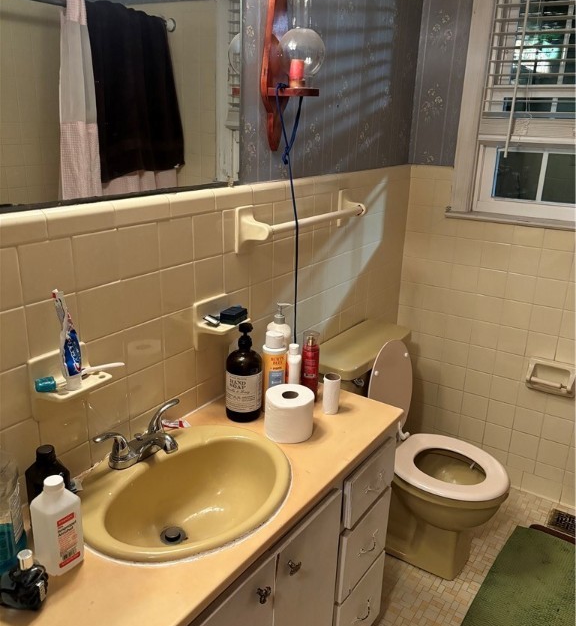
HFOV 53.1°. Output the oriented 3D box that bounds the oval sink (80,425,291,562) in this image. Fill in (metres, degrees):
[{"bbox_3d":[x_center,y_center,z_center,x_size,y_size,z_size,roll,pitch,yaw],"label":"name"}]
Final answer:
[{"bbox_3d":[-0.211,0.421,1.221,0.410,0.175,0.480,14,22,32],"label":"oval sink"}]

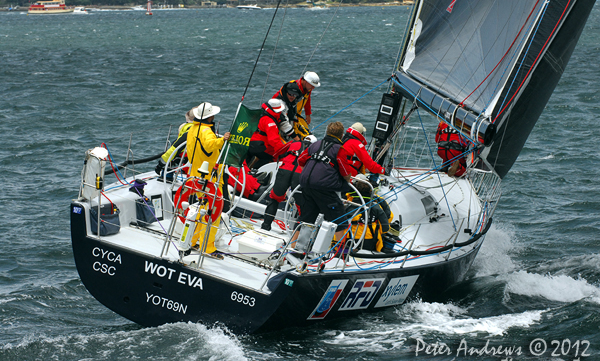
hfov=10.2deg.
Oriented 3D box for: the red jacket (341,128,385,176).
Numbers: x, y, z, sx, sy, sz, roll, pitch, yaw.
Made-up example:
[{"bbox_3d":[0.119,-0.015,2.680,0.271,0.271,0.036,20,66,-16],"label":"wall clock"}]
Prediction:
[{"bbox_3d":[0.788,-0.378,43.800,0.600,0.660,0.500,-2,4,-27],"label":"red jacket"}]

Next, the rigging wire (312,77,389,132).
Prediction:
[{"bbox_3d":[0.705,-1.045,45.650,0.030,0.030,3.573,1,13,18],"label":"rigging wire"}]

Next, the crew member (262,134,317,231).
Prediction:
[{"bbox_3d":[-0.132,0.025,42.200,0.580,1.250,0.750,2,4,37],"label":"crew member"}]

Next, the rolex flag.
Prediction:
[{"bbox_3d":[-0.661,-0.523,38.700,0.420,0.720,0.130,18,3,32],"label":"rolex flag"}]

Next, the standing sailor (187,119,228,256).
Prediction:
[{"bbox_3d":[-1.083,0.012,39.400,0.580,1.760,0.480,1,3,25],"label":"standing sailor"}]

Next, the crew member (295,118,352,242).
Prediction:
[{"bbox_3d":[0.275,0.117,39.400,0.660,1.620,0.580,1,3,18],"label":"crew member"}]

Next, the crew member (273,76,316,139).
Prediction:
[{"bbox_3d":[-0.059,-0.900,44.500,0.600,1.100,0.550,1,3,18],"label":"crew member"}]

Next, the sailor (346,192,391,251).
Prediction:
[{"bbox_3d":[0.845,0.444,41.500,0.580,0.880,0.620,1,3,18],"label":"sailor"}]

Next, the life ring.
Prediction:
[{"bbox_3d":[-1.159,0.234,38.400,0.560,0.540,0.120,11,4,16],"label":"life ring"}]

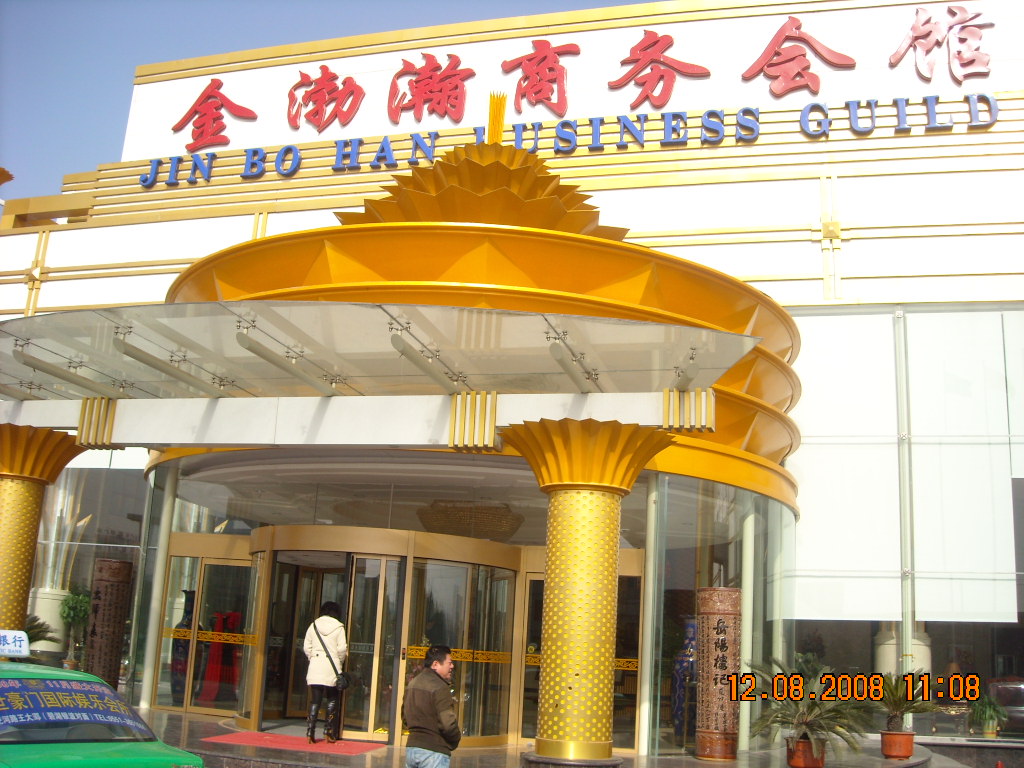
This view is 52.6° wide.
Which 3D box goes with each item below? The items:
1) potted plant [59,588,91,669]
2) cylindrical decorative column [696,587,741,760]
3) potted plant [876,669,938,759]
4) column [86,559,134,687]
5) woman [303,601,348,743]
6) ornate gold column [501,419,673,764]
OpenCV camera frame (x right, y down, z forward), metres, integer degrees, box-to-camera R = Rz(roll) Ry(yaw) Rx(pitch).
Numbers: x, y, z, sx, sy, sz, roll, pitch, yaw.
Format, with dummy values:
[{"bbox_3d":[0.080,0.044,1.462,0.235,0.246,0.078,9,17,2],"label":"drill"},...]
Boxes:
[{"bbox_3d":[-8.086,4.484,18.922,0.620,1.570,0.620,-1,-14,16],"label":"potted plant"},{"bbox_3d":[2.606,3.592,12.955,0.570,2.100,0.570,-1,-14,16],"label":"cylindrical decorative column"},{"bbox_3d":[5.147,4.303,13.494,0.900,1.100,0.850,-1,-14,16],"label":"potted plant"},{"bbox_3d":[-6.017,3.683,15.521,0.570,2.080,0.570,-1,-14,16],"label":"column"},{"bbox_3d":[-2.199,3.408,12.313,0.520,1.660,0.380,-1,-14,18],"label":"woman"},{"bbox_3d":[0.643,1.978,9.701,1.660,3.050,1.660,-1,-14,16],"label":"ornate gold column"}]

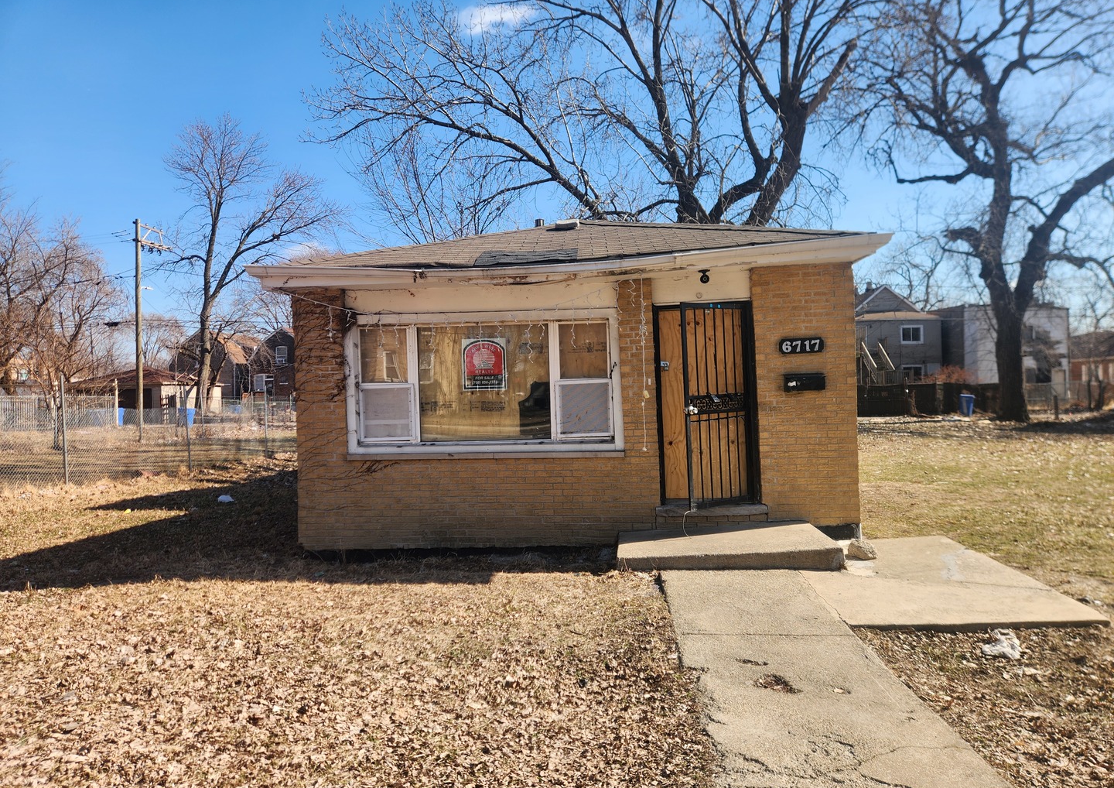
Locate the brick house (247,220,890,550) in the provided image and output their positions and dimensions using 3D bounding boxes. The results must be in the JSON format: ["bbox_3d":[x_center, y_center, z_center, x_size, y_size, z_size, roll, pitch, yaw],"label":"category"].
[{"bbox_3d":[0.570,-0.452,13.600,6.600,4.150,12.200,-1,0,5],"label":"brick house"}]

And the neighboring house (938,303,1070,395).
[{"bbox_3d":[32.000,-2.676,57.400,6.900,7.100,13.500,-1,0,5],"label":"neighboring house"}]

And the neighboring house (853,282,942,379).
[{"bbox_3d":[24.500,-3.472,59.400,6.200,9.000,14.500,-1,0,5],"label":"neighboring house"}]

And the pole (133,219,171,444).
[{"bbox_3d":[-18.840,-2.860,34.300,0.500,10.100,2.600,-1,0,5],"label":"pole"}]

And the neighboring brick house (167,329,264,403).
[{"bbox_3d":[-31.200,-1.825,72.000,6.100,8.000,12.500,-1,0,5],"label":"neighboring brick house"}]

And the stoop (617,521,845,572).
[{"bbox_3d":[1.620,1.503,7.250,2.030,0.220,1.050,-1,0,5],"label":"stoop"}]

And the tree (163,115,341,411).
[{"bbox_3d":[-21.000,-8.800,51.000,12.300,20.500,11.500,-1,0,5],"label":"tree"}]

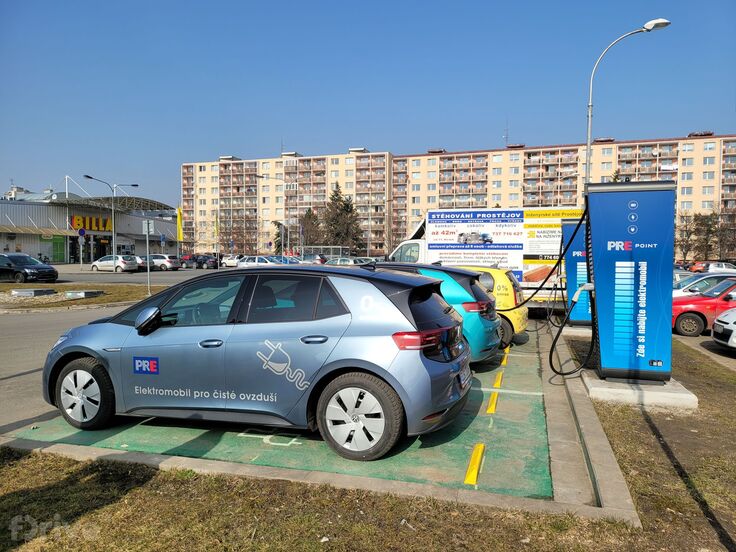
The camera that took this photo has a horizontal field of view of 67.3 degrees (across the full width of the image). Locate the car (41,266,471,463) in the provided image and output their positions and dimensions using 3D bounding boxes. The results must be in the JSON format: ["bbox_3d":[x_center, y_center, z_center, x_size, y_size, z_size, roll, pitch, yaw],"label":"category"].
[{"bbox_3d":[-1.177,0.672,5.641,4.260,1.565,1.850,1,2,18],"label":"car"}]

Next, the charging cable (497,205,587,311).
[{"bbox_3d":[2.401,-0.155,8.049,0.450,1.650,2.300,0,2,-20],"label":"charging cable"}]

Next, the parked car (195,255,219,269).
[{"bbox_3d":[-17.963,-1.530,60.000,4.000,1.470,1.740,1,2,15],"label":"parked car"}]

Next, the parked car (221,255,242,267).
[{"bbox_3d":[-15.700,-1.803,66.000,3.950,1.470,1.720,0,2,-4],"label":"parked car"}]

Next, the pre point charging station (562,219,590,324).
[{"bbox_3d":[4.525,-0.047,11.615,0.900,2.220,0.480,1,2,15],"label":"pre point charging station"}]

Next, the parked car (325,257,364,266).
[{"bbox_3d":[-2.325,-0.877,48.500,4.100,1.480,1.750,1,2,18],"label":"parked car"}]

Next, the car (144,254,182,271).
[{"bbox_3d":[-19.611,-1.239,51.500,4.300,1.500,1.780,1,2,18],"label":"car"}]

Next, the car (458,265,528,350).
[{"bbox_3d":[1.447,0.566,11.325,3.600,1.490,1.645,1,2,16],"label":"car"}]

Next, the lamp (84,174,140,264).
[{"bbox_3d":[-22.005,-4.383,47.875,0.400,8.050,5.800,1,2,16],"label":"lamp"}]

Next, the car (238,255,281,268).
[{"bbox_3d":[-9.247,-0.955,48.000,4.300,1.470,1.720,1,2,27],"label":"car"}]

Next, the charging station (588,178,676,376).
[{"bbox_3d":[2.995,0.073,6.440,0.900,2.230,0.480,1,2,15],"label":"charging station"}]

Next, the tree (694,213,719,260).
[{"bbox_3d":[53.116,-5.744,87.000,4.400,8.400,4.400,1,2,17],"label":"tree"}]

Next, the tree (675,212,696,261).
[{"bbox_3d":[51.691,-5.942,90.000,3.700,9.000,3.700,1,2,30],"label":"tree"}]

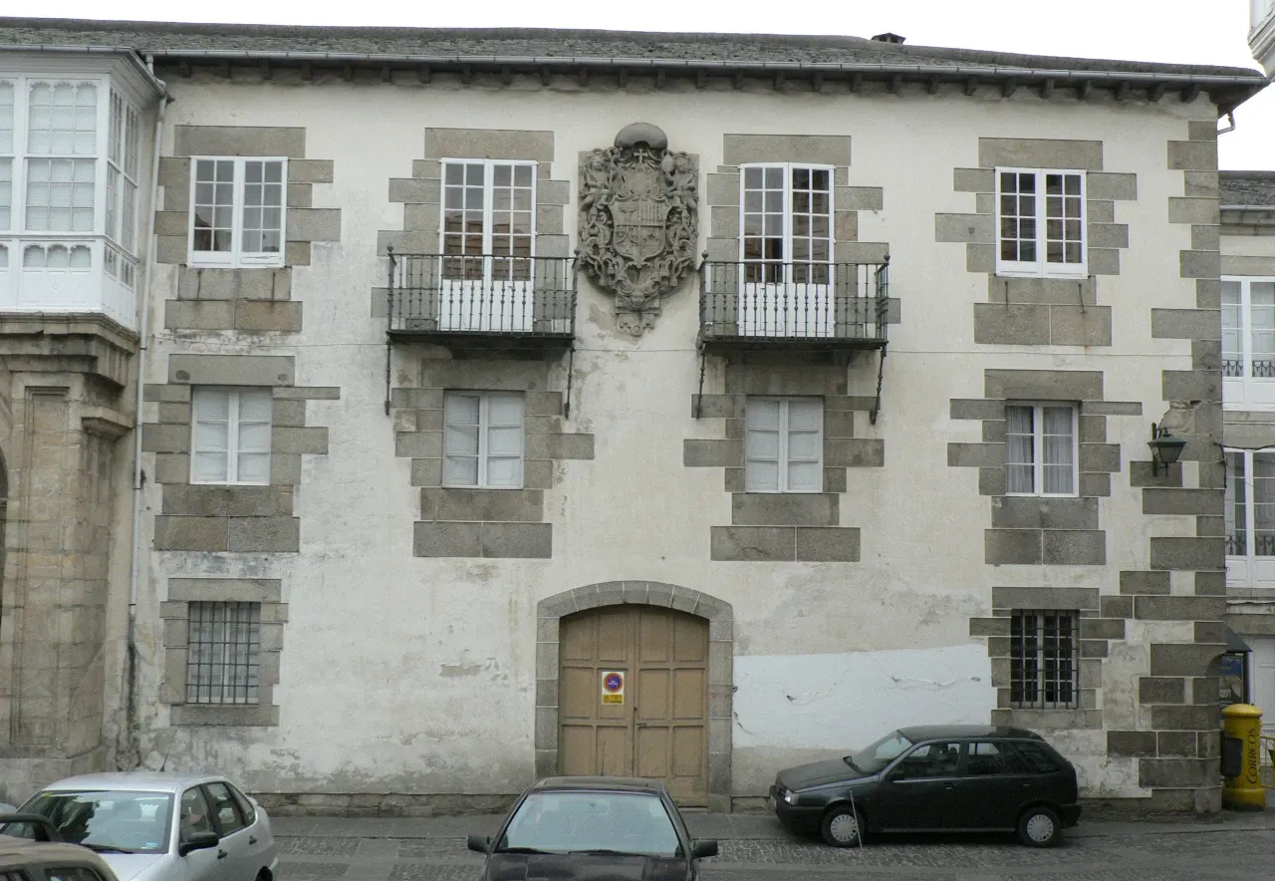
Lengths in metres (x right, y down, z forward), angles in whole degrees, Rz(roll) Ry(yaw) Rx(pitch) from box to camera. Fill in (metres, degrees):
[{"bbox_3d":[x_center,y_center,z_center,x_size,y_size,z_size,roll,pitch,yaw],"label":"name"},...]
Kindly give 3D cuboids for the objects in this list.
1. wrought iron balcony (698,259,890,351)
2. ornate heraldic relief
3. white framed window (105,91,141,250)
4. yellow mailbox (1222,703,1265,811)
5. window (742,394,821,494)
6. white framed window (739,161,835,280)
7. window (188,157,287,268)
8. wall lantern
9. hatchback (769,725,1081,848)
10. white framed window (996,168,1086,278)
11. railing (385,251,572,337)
[{"bbox_3d":[2.235,-1.935,24.942,2.655,1.133,0.780,1,-5,-1],"label":"wrought iron balcony"},{"bbox_3d":[0.023,-3.065,25.211,1.722,3.062,0.360,1,-5,-1],"label":"ornate heraldic relief"},{"bbox_3d":[-7.185,-3.745,24.210,0.110,2.080,1.560,1,-5,-2],"label":"white framed window"},{"bbox_3d":[9.210,4.803,26.306,0.661,1.568,0.661,1,-5,-2],"label":"yellow mailbox"},{"bbox_3d":[2.139,0.066,25.289,1.134,1.376,0.120,1,-5,-1],"label":"window"},{"bbox_3d":[2.197,-3.206,25.482,1.392,1.755,0.130,1,-5,-2],"label":"white framed window"},{"bbox_3d":[-5.805,-3.316,25.146,1.412,1.629,0.130,1,-5,-2],"label":"window"},{"bbox_3d":[7.535,0.119,24.813,0.557,0.824,0.880,1,-5,-1],"label":"wall lantern"},{"bbox_3d":[3.797,4.582,23.152,3.958,1.445,1.700,1,-5,-2],"label":"hatchback"},{"bbox_3d":[5.964,-3.206,25.557,1.321,1.611,0.120,1,-5,-1],"label":"white framed window"},{"bbox_3d":[-2.207,-2.069,24.862,2.625,1.045,0.780,1,-5,-1],"label":"railing"}]

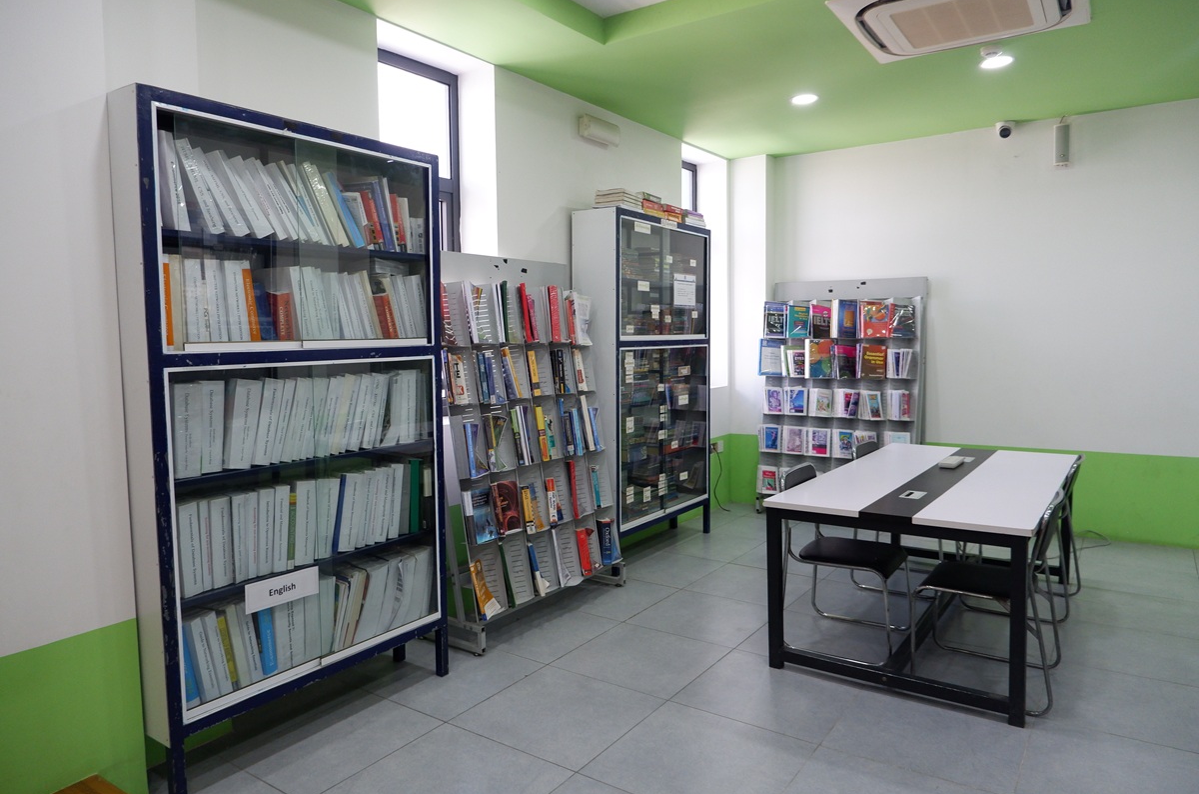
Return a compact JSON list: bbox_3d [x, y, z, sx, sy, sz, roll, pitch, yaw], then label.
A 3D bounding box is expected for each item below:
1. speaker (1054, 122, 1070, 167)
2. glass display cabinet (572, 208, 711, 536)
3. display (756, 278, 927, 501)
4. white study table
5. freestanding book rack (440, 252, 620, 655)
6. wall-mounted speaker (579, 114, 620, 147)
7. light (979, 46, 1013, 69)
[{"bbox_3d":[3.099,-1.692,5.134,0.093,0.263,0.090,2,5,35],"label":"speaker"},{"bbox_3d":[0.325,-0.056,5.055,0.310,2.157,1.182,2,5,35],"label":"glass display cabinet"},{"bbox_3d":[1.854,0.015,5.912,1.205,1.845,0.440,2,5,35],"label":"display"},{"bbox_3d":[1.675,0.740,3.754,0.995,0.720,2.050,2,5,35],"label":"white study table"},{"bbox_3d":[-0.377,0.192,3.971,0.430,1.842,1.210,2,5,35],"label":"freestanding book rack"},{"bbox_3d":[0.000,-1.655,4.785,0.105,0.135,0.325,2,5,35],"label":"wall-mounted speaker"},{"bbox_3d":[2.144,-1.809,4.129,0.170,0.045,0.170,2,5,35],"label":"light"}]

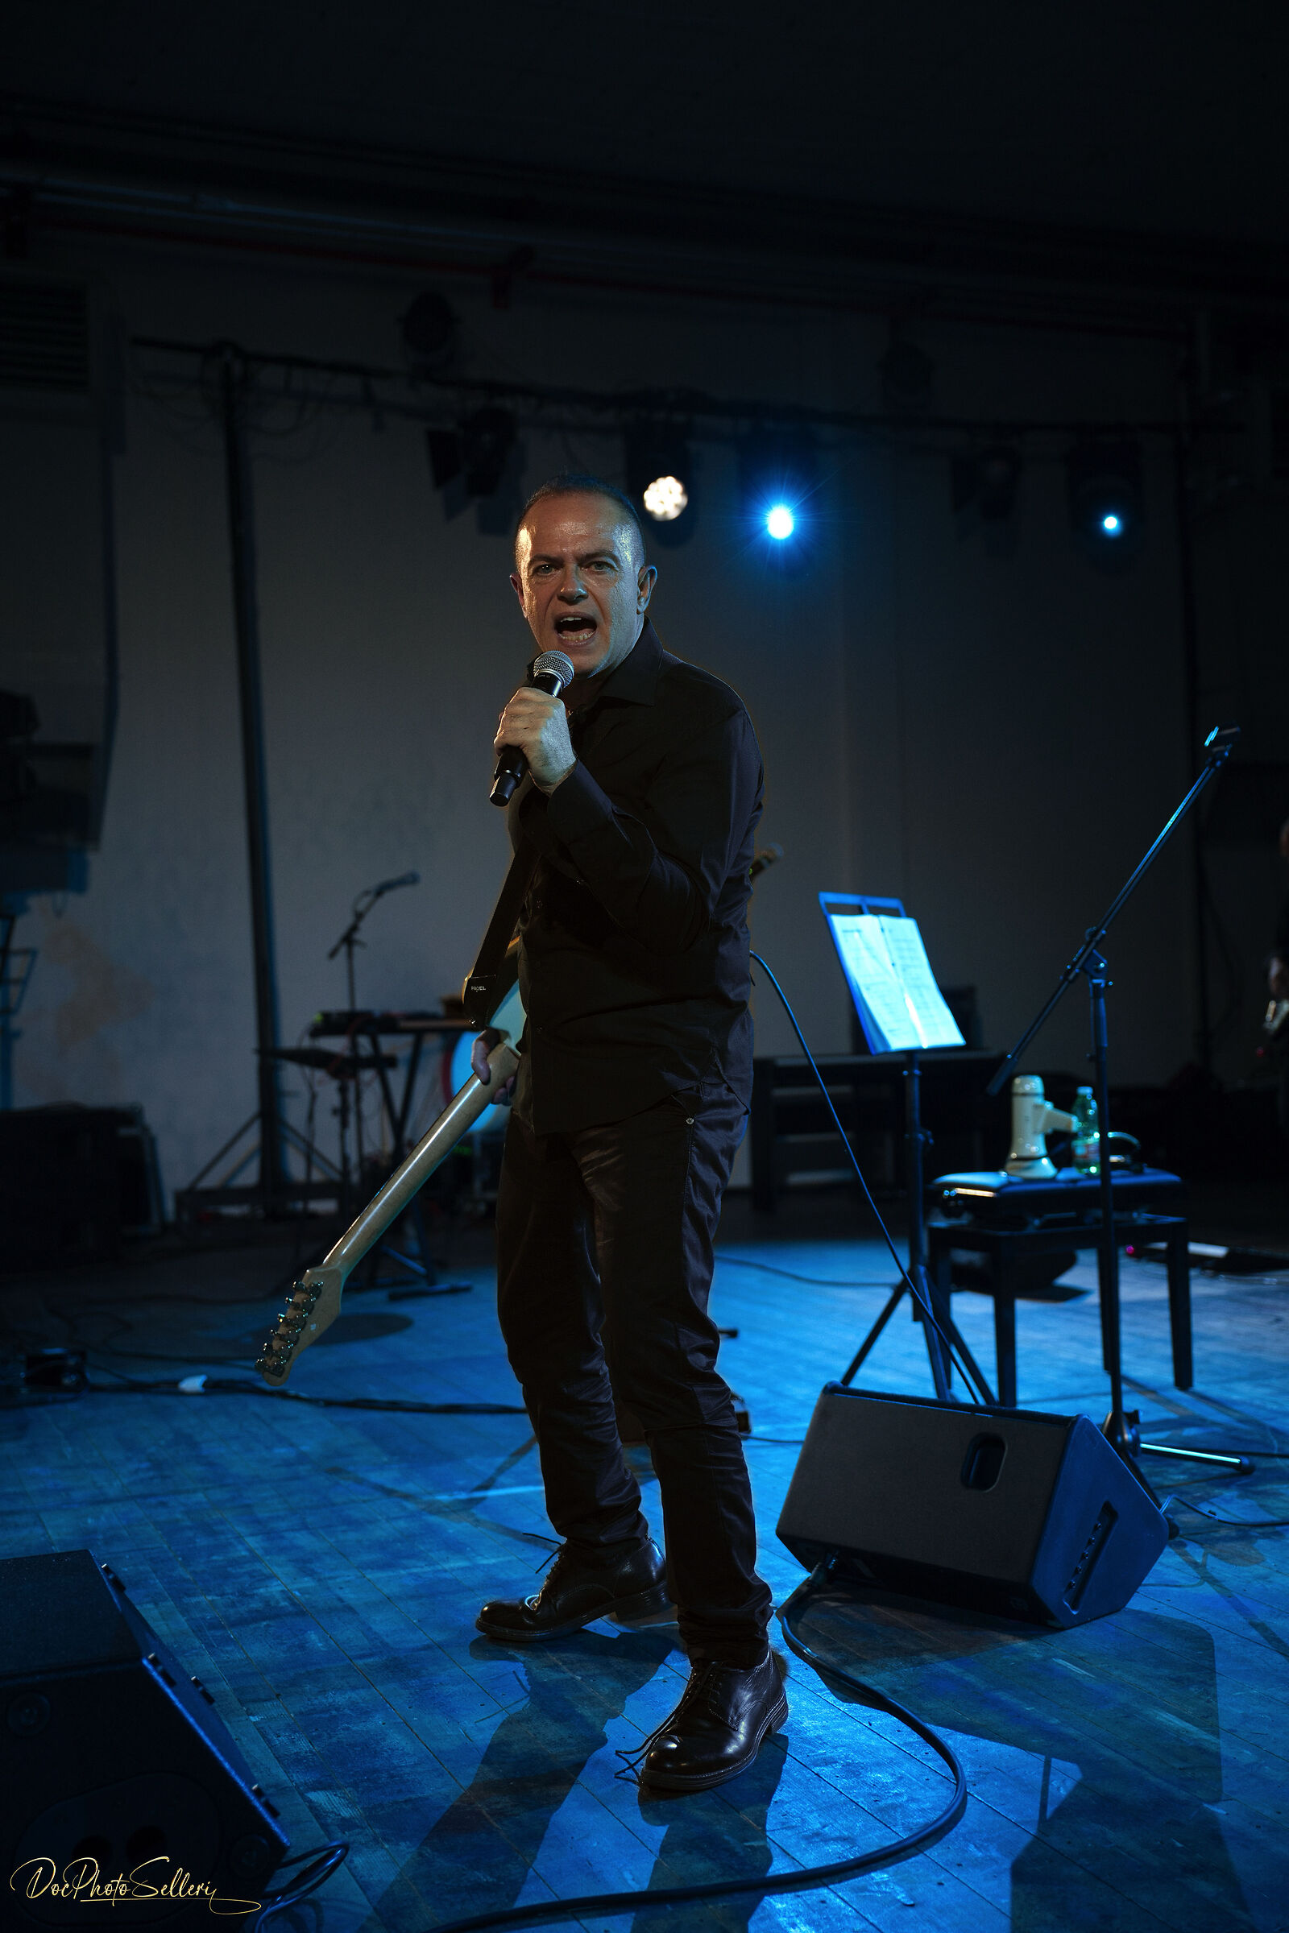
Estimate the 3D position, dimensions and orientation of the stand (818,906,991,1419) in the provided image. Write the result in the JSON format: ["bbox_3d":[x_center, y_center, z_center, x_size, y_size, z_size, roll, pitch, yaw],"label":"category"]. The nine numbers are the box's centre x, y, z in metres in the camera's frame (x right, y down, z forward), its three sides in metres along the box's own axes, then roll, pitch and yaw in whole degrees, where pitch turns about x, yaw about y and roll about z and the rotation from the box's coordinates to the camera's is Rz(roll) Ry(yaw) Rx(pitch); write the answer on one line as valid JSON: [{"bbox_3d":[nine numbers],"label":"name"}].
[{"bbox_3d":[0.547,0.424,4.546,0.430,1.170,0.500,-3,-1,33],"label":"stand"}]

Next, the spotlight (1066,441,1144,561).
[{"bbox_3d":[2.349,-2.375,11.223,0.380,0.550,0.360,-2,15,-3],"label":"spotlight"}]

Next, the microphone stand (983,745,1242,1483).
[{"bbox_3d":[0.876,0.267,4.087,0.560,1.440,0.540,-2,-1,6],"label":"microphone stand"}]

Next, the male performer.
[{"bbox_3d":[-0.053,0.192,2.968,0.600,1.650,0.600,-3,-1,41],"label":"male performer"}]

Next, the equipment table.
[{"bbox_3d":[0.974,0.729,5.163,0.520,0.530,0.340,-2,-1,-22],"label":"equipment table"}]

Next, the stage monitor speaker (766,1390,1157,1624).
[{"bbox_3d":[0.516,0.840,3.534,0.351,0.314,0.519,-2,-1,-43],"label":"stage monitor speaker"}]

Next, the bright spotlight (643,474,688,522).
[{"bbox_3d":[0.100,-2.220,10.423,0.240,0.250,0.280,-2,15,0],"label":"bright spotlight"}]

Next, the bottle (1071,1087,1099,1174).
[{"bbox_3d":[1.031,0.382,5.166,0.066,0.210,0.066,-2,-1,0],"label":"bottle"}]

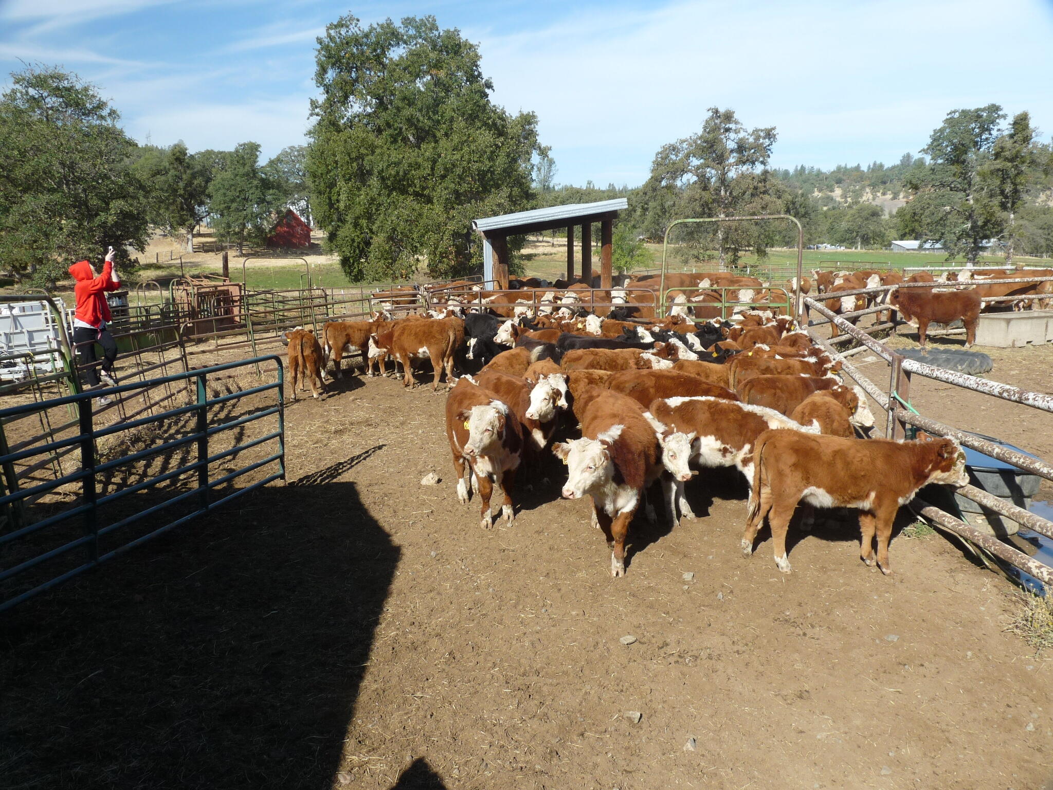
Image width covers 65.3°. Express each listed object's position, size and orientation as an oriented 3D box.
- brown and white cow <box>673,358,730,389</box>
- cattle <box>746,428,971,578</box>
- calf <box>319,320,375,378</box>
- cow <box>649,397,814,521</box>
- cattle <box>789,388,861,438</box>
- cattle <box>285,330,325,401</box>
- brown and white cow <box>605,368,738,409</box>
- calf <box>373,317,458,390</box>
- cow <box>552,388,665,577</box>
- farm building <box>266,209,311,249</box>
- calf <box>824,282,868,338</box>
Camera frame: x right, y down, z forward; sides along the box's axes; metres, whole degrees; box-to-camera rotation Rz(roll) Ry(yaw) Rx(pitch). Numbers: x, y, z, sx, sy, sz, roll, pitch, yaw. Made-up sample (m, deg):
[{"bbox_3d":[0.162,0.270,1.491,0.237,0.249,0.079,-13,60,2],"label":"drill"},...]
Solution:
[{"bbox_3d":[2.550,0.061,10.261,1.600,1.060,0.500,1,11,5],"label":"brown and white cow"},{"bbox_3d":[2.620,0.848,6.620,1.660,1.090,0.460,1,11,7],"label":"cattle"},{"bbox_3d":[-2.850,-0.870,14.868,1.600,1.080,0.480,-6,13,-29],"label":"calf"},{"bbox_3d":[1.980,0.631,7.500,1.750,1.150,0.520,3,12,12],"label":"cow"},{"bbox_3d":[3.270,0.443,8.884,0.550,1.050,1.550,5,12,26],"label":"cattle"},{"bbox_3d":[-3.780,-0.573,14.239,0.470,1.070,1.580,-1,11,-5],"label":"cattle"},{"bbox_3d":[1.730,0.362,8.750,1.750,1.150,0.520,6,13,29],"label":"brown and white cow"},{"bbox_3d":[-1.880,-0.738,13.800,1.500,1.180,0.520,6,13,28],"label":"calf"},{"bbox_3d":[0.720,0.685,7.200,0.800,1.170,1.750,0,11,-2],"label":"cow"},{"bbox_3d":[-33.791,-23.650,116.940,6.800,6.200,8.500,-2,12,-12],"label":"farm building"},{"bbox_3d":[8.200,-2.092,20.974,0.700,1.330,2.000,3,11,14],"label":"calf"}]

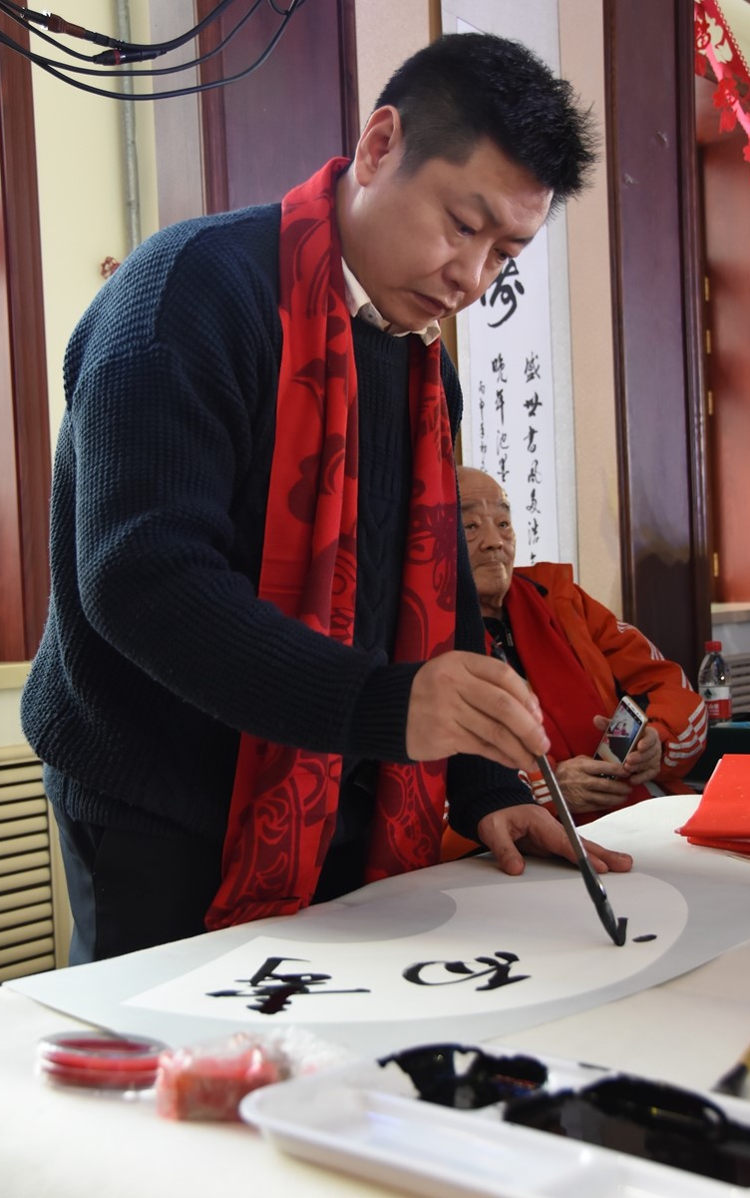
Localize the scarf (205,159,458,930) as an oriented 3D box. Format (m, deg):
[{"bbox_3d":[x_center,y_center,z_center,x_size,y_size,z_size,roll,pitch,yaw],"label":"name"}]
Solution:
[{"bbox_3d":[-0.037,-0.045,1.160,0.210,0.640,0.270,0,3,45],"label":"scarf"}]

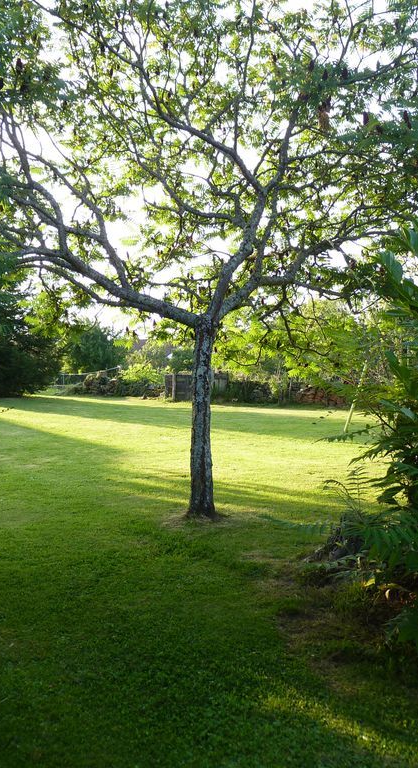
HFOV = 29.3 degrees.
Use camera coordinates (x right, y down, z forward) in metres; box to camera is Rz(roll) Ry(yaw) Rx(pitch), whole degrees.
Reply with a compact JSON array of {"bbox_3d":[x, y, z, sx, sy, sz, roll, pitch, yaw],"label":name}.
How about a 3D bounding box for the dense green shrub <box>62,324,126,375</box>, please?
[{"bbox_3d":[-4.483,-1.261,31.000,2.600,2.200,2.400,0,2,0],"label":"dense green shrub"}]

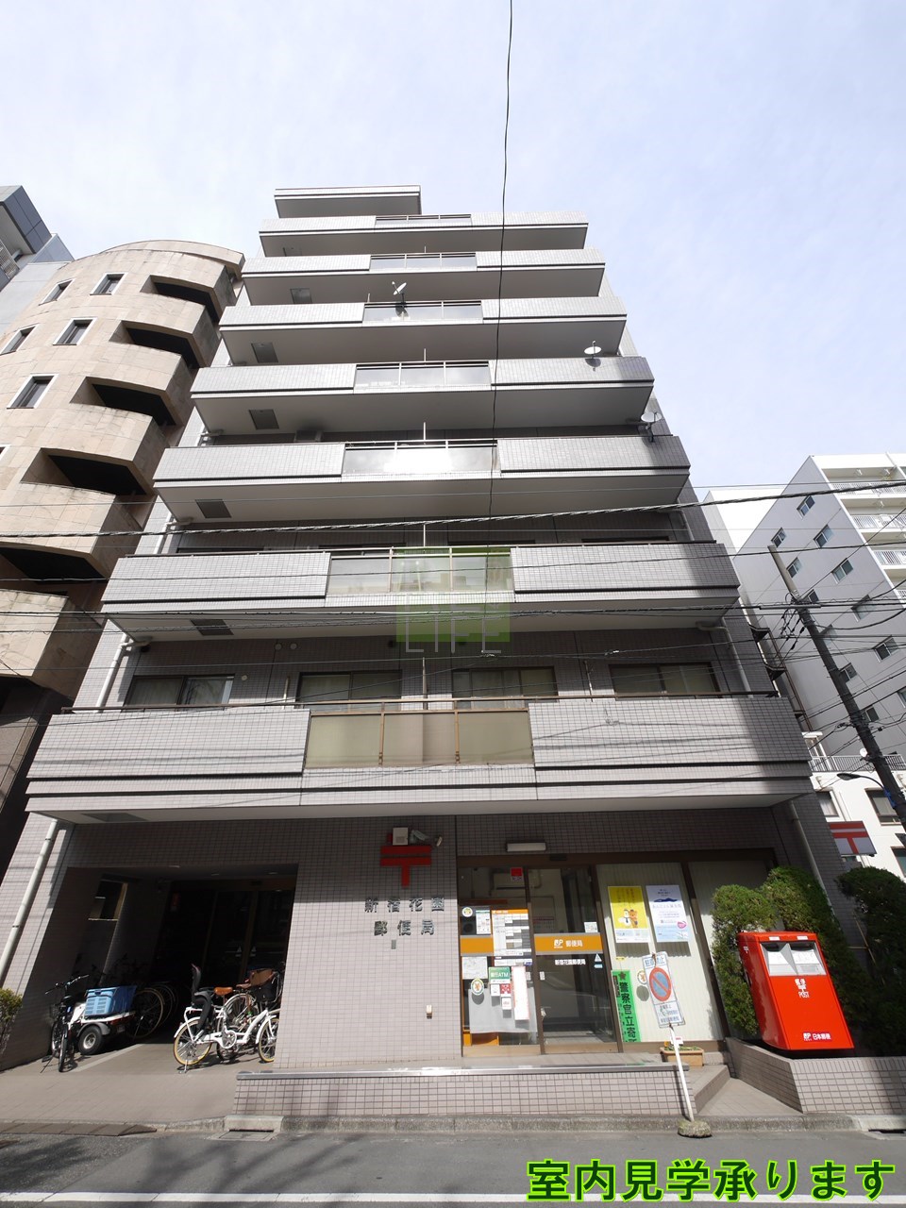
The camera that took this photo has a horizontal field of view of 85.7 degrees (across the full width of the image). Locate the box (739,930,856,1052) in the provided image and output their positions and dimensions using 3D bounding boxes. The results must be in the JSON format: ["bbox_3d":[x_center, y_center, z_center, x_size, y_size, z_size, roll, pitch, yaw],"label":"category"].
[{"bbox_3d":[4.261,4.858,6.203,0.810,1.170,0.570,-1,-32,0],"label":"box"}]

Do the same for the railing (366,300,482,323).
[{"bbox_3d":[-0.883,-8.756,14.573,3.540,1.070,0.080,-1,-32,0],"label":"railing"}]

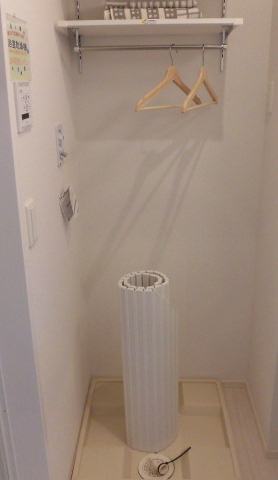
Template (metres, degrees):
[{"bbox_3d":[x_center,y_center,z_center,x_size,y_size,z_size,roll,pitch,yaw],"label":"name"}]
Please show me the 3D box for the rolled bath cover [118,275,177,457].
[{"bbox_3d":[0.045,0.508,1.803,0.212,0.730,0.190,0,19,2],"label":"rolled bath cover"}]

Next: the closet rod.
[{"bbox_3d":[0.036,-0.669,1.545,0.522,0.022,0.022,0,19,2],"label":"closet rod"}]

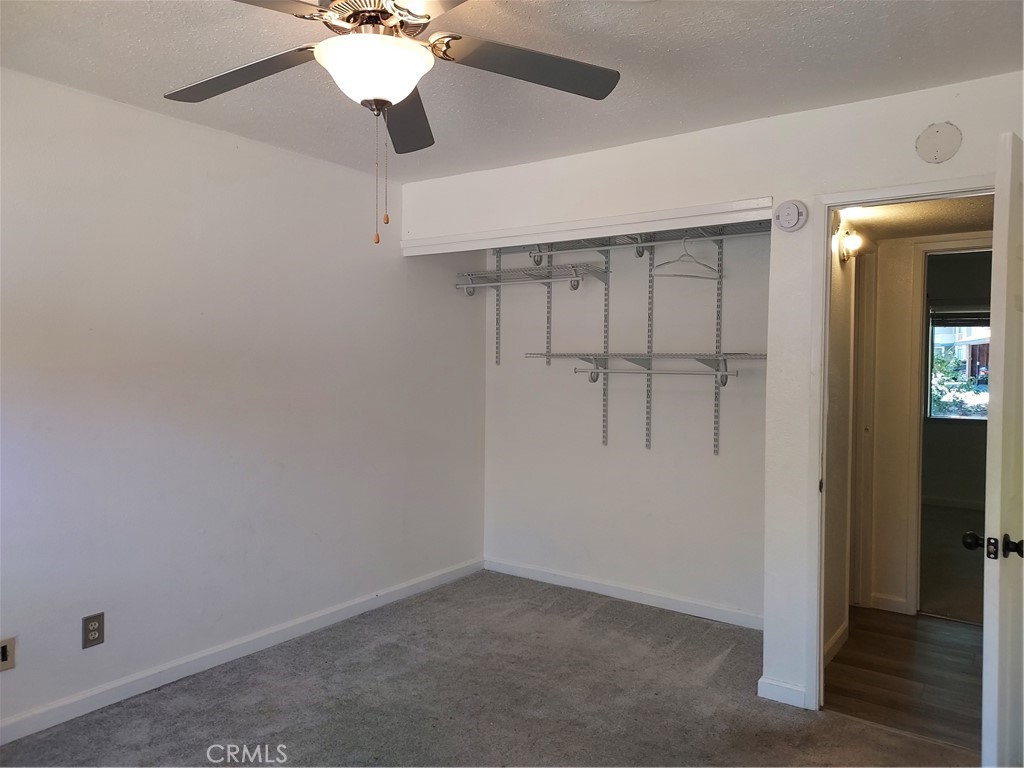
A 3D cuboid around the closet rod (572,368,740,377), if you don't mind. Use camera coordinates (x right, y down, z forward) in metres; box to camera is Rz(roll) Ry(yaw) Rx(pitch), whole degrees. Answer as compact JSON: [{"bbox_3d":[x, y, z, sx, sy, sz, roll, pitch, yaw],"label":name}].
[{"bbox_3d":[0.743,-0.062,3.804,0.946,0.027,0.027,2,2,36],"label":"closet rod"}]

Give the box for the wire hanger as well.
[{"bbox_3d":[0.908,-0.653,3.669,0.410,0.215,0.012,0,2,-21],"label":"wire hanger"}]

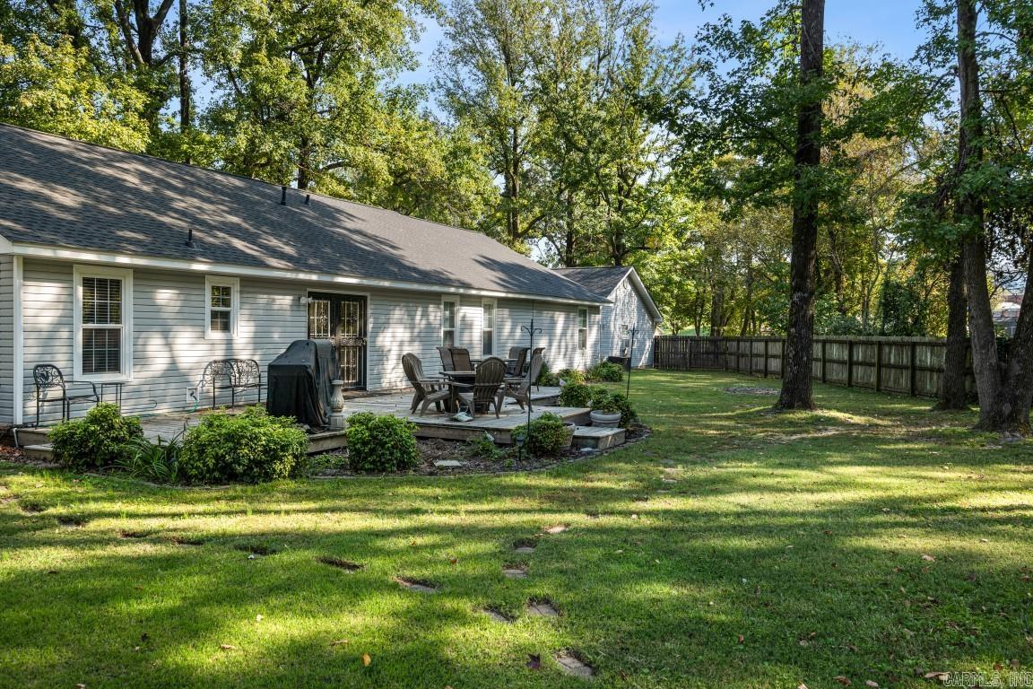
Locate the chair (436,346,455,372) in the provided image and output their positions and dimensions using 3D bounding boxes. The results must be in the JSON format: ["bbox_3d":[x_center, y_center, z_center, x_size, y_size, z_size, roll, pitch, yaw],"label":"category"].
[{"bbox_3d":[-1.315,0.539,17.200,0.680,0.970,0.610,1,1,29],"label":"chair"}]

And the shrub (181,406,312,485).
[{"bbox_3d":[-3.140,1.111,9.265,1.480,0.740,1.150,0,1,-12],"label":"shrub"}]

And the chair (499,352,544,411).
[{"bbox_3d":[0.081,0.627,13.200,0.770,0.950,0.730,0,1,-16],"label":"chair"}]

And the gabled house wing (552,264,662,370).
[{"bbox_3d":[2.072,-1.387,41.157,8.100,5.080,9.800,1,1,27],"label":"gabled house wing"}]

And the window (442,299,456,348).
[{"bbox_3d":[-1.644,-0.406,20.195,0.100,1.579,0.740,1,1,27],"label":"window"}]

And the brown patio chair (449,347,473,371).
[{"bbox_3d":[-1.015,0.560,16.100,0.610,0.970,0.680,1,1,37],"label":"brown patio chair"}]

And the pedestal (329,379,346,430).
[{"bbox_3d":[-2.362,0.802,10.660,0.195,0.645,0.195,1,1,27],"label":"pedestal"}]

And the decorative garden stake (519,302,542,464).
[{"bbox_3d":[0.185,0.452,10.337,0.280,2.030,0.060,0,1,0],"label":"decorative garden stake"}]

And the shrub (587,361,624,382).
[{"bbox_3d":[2.900,0.820,26.013,1.200,0.690,1.100,0,1,0],"label":"shrub"}]

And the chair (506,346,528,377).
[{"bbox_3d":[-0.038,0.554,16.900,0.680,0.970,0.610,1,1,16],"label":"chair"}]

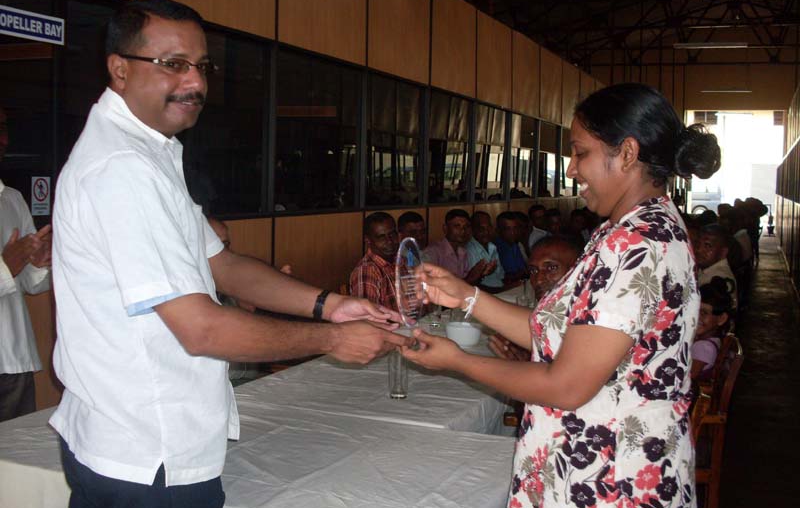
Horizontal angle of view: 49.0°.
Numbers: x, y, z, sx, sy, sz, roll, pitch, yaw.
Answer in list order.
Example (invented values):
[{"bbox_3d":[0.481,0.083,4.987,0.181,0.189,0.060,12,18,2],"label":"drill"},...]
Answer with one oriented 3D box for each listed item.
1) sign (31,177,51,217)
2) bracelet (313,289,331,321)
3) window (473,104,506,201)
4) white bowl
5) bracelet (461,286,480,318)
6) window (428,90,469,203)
[{"bbox_3d":[-1.421,-0.229,3.482,0.008,0.153,0.097,4,5,23],"label":"sign"},{"bbox_3d":[-0.147,0.096,1.640,0.018,0.063,0.052,15,12,10],"label":"bracelet"},{"bbox_3d":[0.921,-1.006,8.977,0.050,0.942,1.131,4,5,23],"label":"window"},{"bbox_3d":[0.280,0.352,3.840,0.152,0.083,0.152,2,5,4],"label":"white bowl"},{"bbox_3d":[0.132,0.088,1.620,0.025,0.058,0.050,25,8,-12],"label":"bracelet"},{"bbox_3d":[0.439,-0.918,7.834,0.050,0.942,1.091,4,5,23],"label":"window"}]

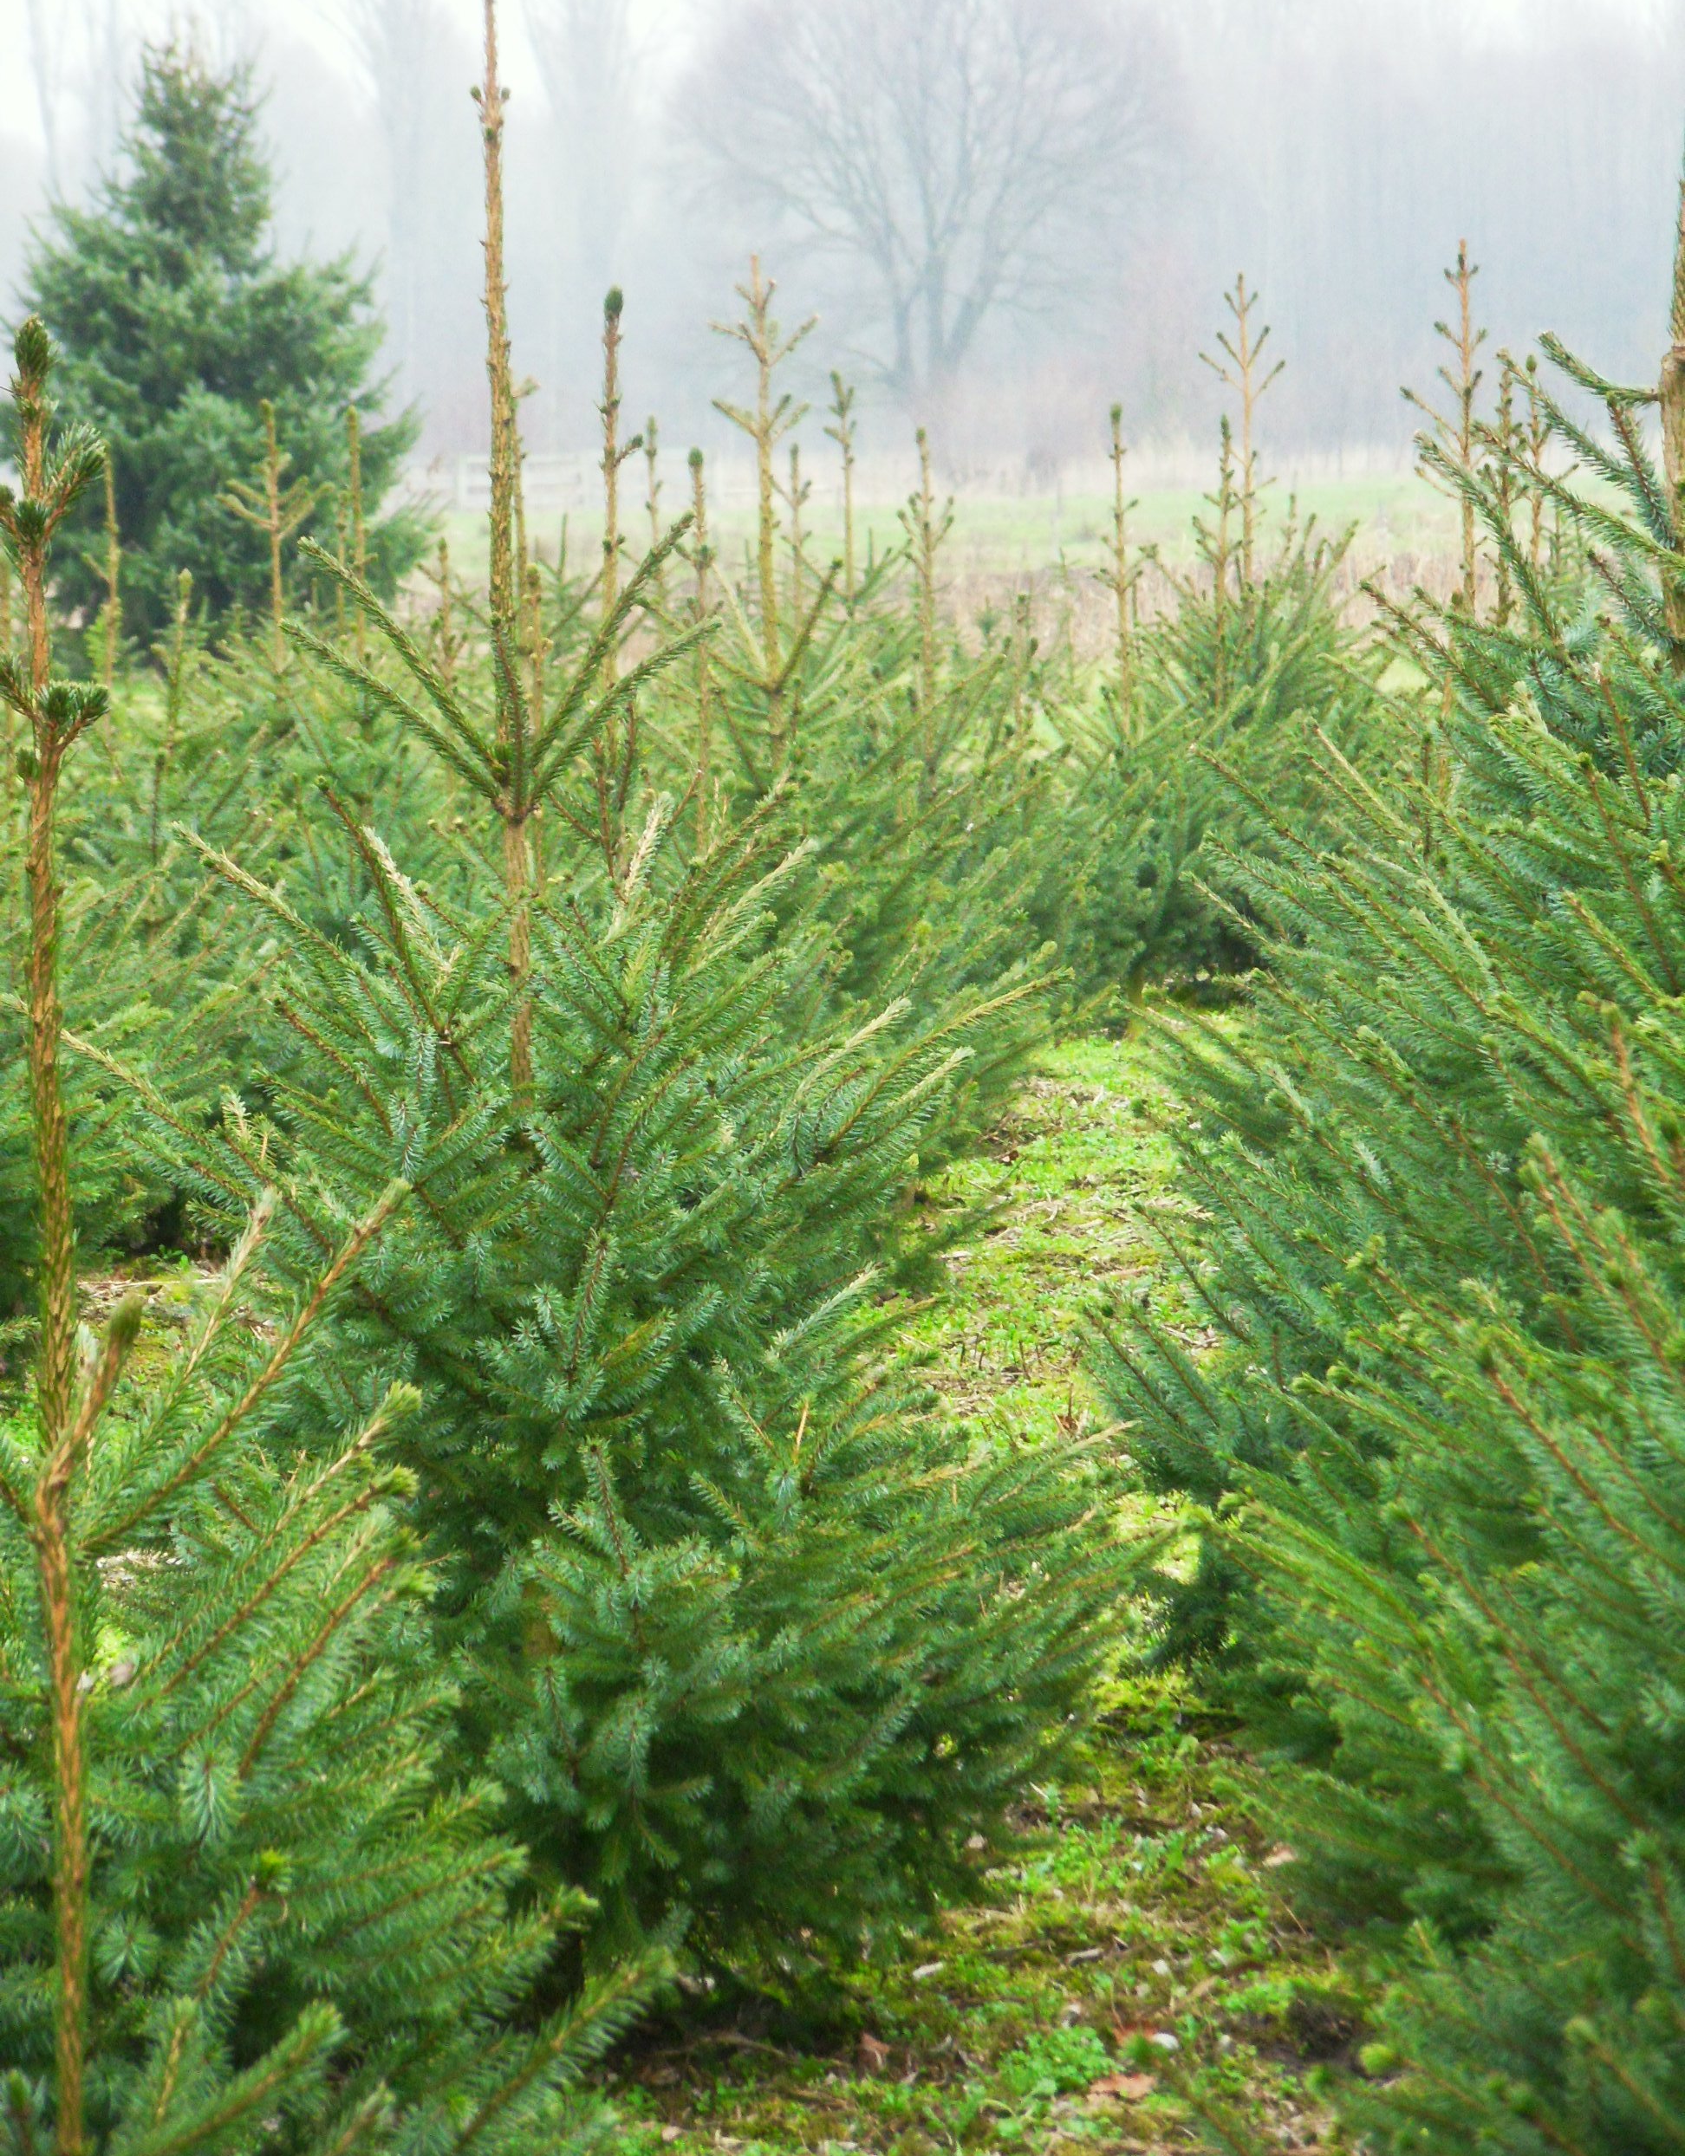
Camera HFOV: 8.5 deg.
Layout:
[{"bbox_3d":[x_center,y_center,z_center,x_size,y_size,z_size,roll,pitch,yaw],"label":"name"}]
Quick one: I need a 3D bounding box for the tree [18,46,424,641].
[{"bbox_3d":[-3.282,-3.825,60.000,2.099,3.282,2.099,-1,3,0],"label":"tree"}]

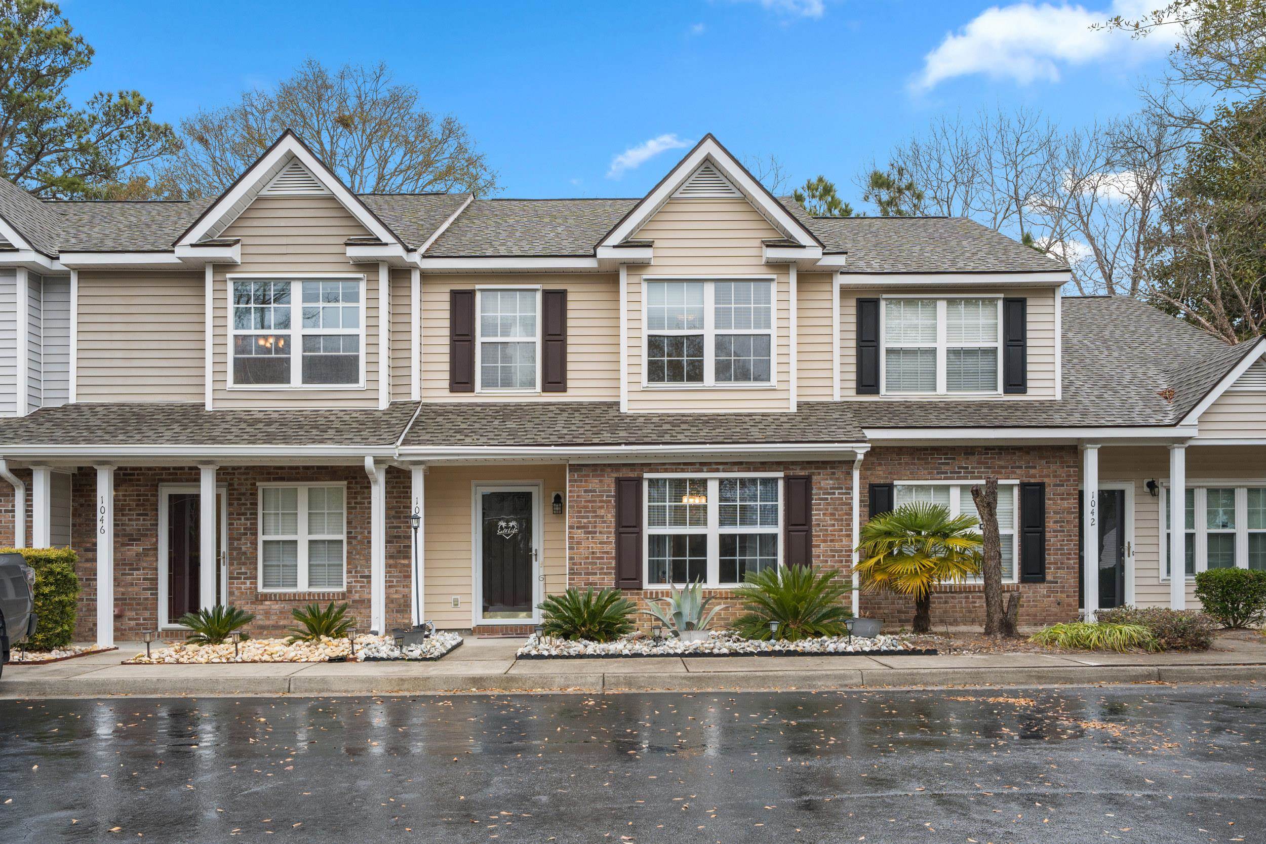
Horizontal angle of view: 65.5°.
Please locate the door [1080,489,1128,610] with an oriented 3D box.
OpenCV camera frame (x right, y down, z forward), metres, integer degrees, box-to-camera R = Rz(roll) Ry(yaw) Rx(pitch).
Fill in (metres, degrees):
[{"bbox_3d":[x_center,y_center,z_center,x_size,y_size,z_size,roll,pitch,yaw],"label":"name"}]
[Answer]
[{"bbox_3d":[7.269,1.982,15.250,0.820,1.950,0.070,0,-2,0],"label":"door"}]

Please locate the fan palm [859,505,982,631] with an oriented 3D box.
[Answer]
[{"bbox_3d":[4.049,2.058,13.900,1.820,1.850,1.700,0,-1,-2],"label":"fan palm"}]

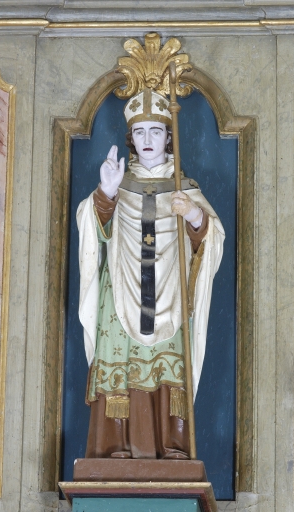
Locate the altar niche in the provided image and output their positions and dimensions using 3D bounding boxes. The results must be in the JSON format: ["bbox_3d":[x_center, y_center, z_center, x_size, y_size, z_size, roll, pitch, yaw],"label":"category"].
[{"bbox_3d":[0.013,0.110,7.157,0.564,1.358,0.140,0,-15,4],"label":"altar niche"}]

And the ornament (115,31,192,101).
[{"bbox_3d":[0.021,-0.619,7.274,0.262,0.229,0.100,0,-15,4],"label":"ornament"}]

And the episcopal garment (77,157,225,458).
[{"bbox_3d":[0.009,0.162,6.709,0.451,0.967,0.325,0,-15,4],"label":"episcopal garment"}]

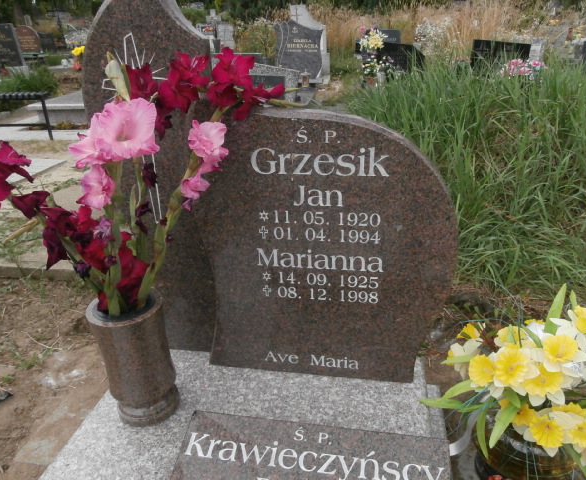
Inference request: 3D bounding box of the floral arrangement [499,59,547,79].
[{"bbox_3d":[2.909,-2.158,5.600,0.570,0.280,0.360,11,28,27],"label":"floral arrangement"}]

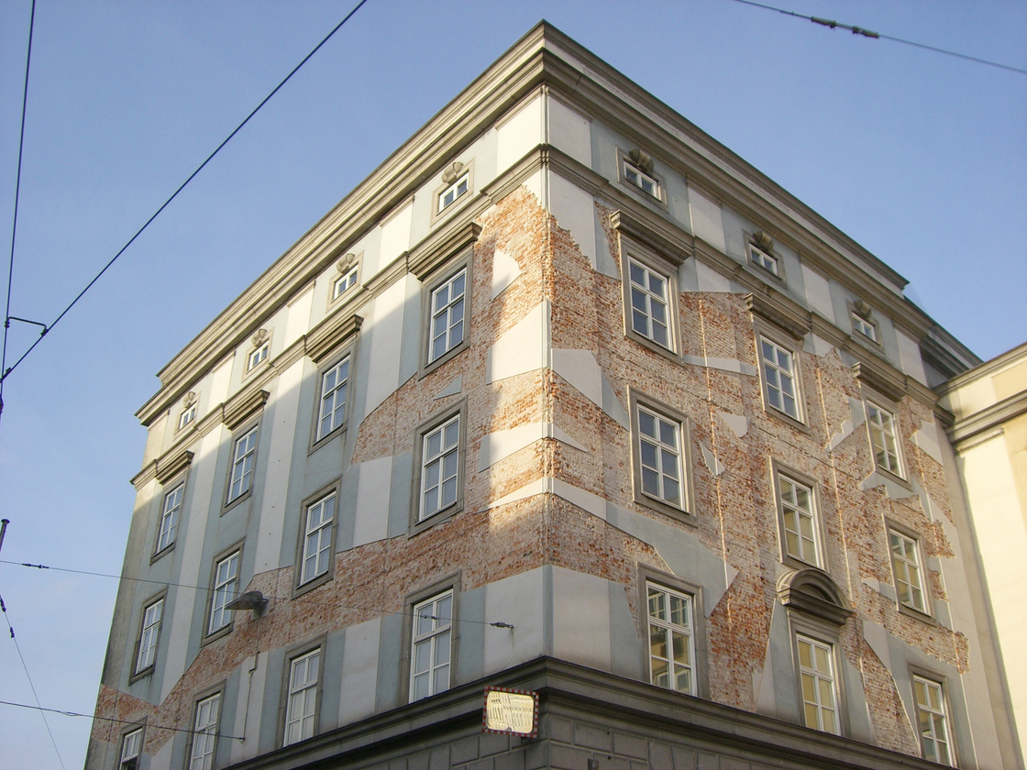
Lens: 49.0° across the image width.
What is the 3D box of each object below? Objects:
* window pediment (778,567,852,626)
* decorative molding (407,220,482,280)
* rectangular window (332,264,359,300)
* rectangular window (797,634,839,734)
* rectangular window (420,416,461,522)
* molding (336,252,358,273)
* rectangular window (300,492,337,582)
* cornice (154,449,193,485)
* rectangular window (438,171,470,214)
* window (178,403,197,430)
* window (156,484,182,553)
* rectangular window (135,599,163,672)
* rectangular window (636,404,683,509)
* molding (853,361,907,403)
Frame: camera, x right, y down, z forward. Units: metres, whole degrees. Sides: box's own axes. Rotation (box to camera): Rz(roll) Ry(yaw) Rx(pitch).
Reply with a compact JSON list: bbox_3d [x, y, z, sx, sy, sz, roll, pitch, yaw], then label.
[{"bbox_3d":[6.290,4.400,23.550,2.200,0.900,0.340,25,-40,-33],"label":"window pediment"},{"bbox_3d":[-1.554,-2.957,25.577,0.308,0.280,2.436,22,-36,-32],"label":"decorative molding"},{"bbox_3d":[-4.499,-2.753,30.560,0.150,0.550,1.170,22,-36,-32],"label":"rectangular window"},{"bbox_3d":[6.260,6.308,23.493,1.280,1.988,0.160,25,-38,-36],"label":"rectangular window"},{"bbox_3d":[-1.487,1.688,23.093,0.137,2.037,1.228,24,-38,-33],"label":"rectangular window"},{"bbox_3d":[-4.480,-3.269,30.220,0.210,0.441,0.756,24,-38,-33],"label":"molding"},{"bbox_3d":[-4.419,3.503,25.612,0.150,2.000,1.190,25,-40,-33],"label":"rectangular window"},{"bbox_3d":[-10.941,2.765,36.285,0.300,0.370,2.520,22,-36,-32],"label":"cornice"},{"bbox_3d":[-1.393,-4.546,26.594,0.150,0.620,1.080,25,-40,-33],"label":"rectangular window"},{"bbox_3d":[-10.241,0.996,35.536,0.150,0.600,1.060,25,-40,-33],"label":"window"},{"bbox_3d":[-10.211,3.988,33.565,0.150,2.000,1.190,25,-40,-33],"label":"window"},{"bbox_3d":[-10.535,7.402,33.082,0.160,1.988,1.316,22,-36,-32],"label":"rectangular window"},{"bbox_3d":[2.997,1.496,23.032,1.320,2.030,0.160,25,-38,-36],"label":"rectangular window"},{"bbox_3d":[10.145,0.016,31.086,2.420,0.360,0.310,25,-38,-36],"label":"molding"}]

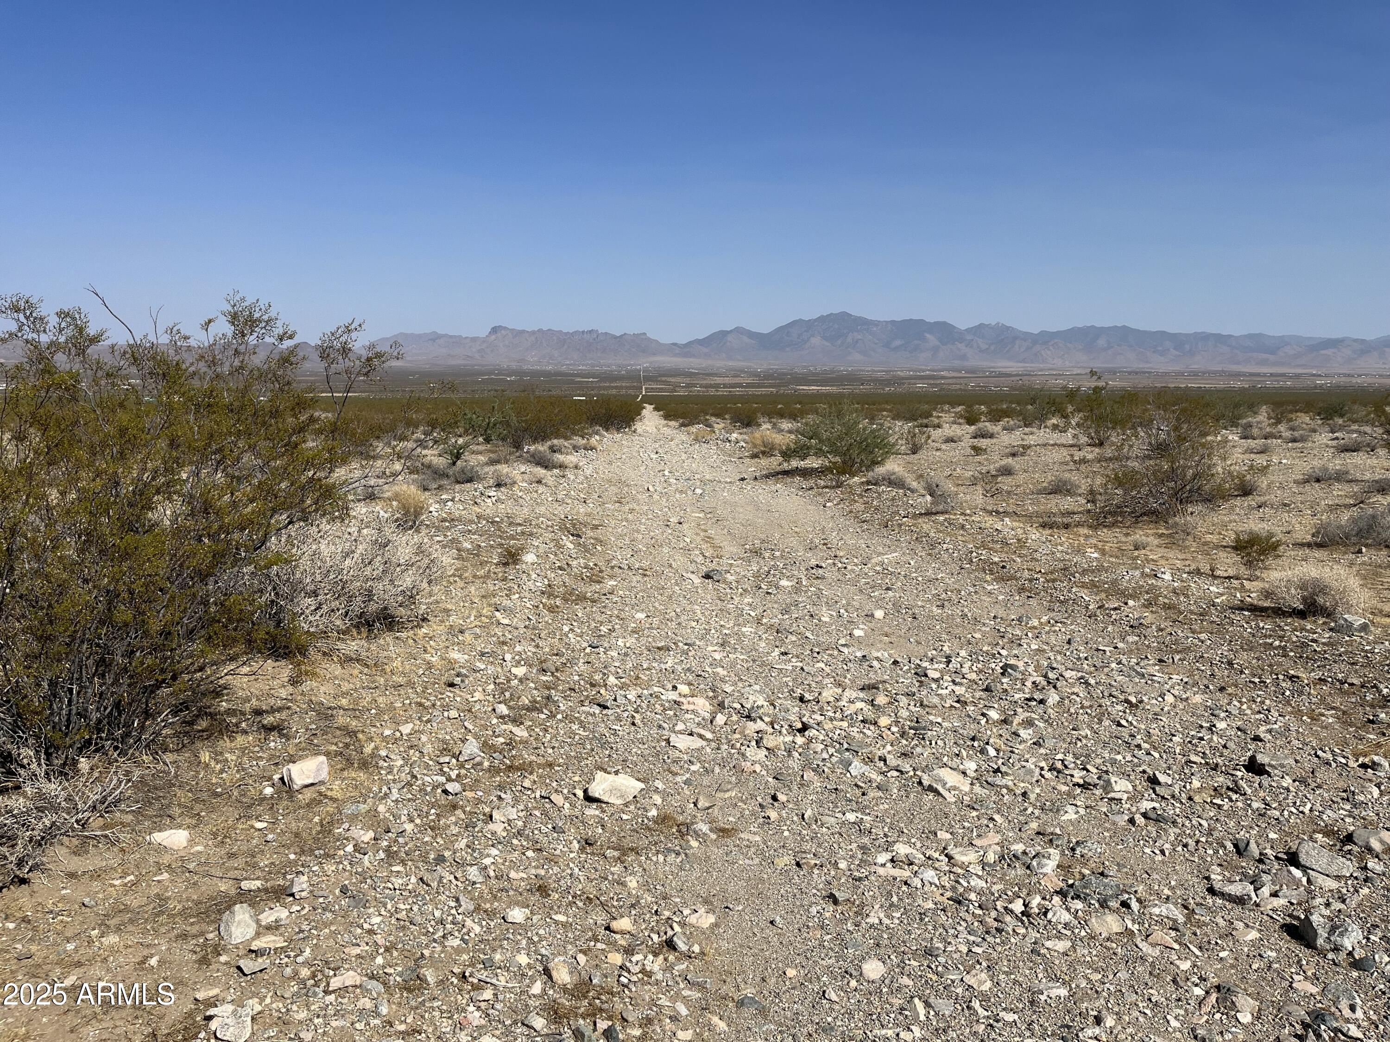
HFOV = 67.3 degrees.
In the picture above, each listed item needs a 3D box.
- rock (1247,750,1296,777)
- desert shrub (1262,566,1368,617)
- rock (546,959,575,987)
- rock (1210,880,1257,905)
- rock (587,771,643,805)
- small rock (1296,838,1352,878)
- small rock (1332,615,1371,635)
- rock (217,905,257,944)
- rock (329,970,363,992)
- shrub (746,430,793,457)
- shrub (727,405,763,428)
[{"bbox_3d":[2.368,0.987,4.282,0.175,0.075,0.130,5,10,30],"label":"rock"},{"bbox_3d":[4.316,0.465,7.329,0.632,0.320,0.582,5,10,31],"label":"desert shrub"},{"bbox_3d":[-0.358,1.195,2.784,0.070,0.050,0.065,-1,9,-8],"label":"rock"},{"bbox_3d":[1.689,1.167,3.271,0.125,0.055,0.085,7,11,38],"label":"rock"},{"bbox_3d":[-0.304,1.018,3.980,0.215,0.090,0.150,-1,9,-5],"label":"rock"},{"bbox_3d":[2.099,1.125,3.479,0.110,0.085,0.170,-6,11,-37],"label":"small rock"},{"bbox_3d":[4.377,0.692,6.962,0.215,0.105,0.160,6,11,32],"label":"small rock"},{"bbox_3d":[-1.340,1.182,3.056,0.108,0.100,0.100,-4,10,-25],"label":"rock"},{"bbox_3d":[-0.941,1.239,2.812,0.092,0.042,0.060,-6,11,-34],"label":"rock"},{"bbox_3d":[1.643,-1.691,22.900,0.994,0.584,0.950,1,9,4],"label":"shrub"},{"bbox_3d":[1.892,-3.992,39.474,1.316,0.838,1.211,0,9,3],"label":"shrub"}]

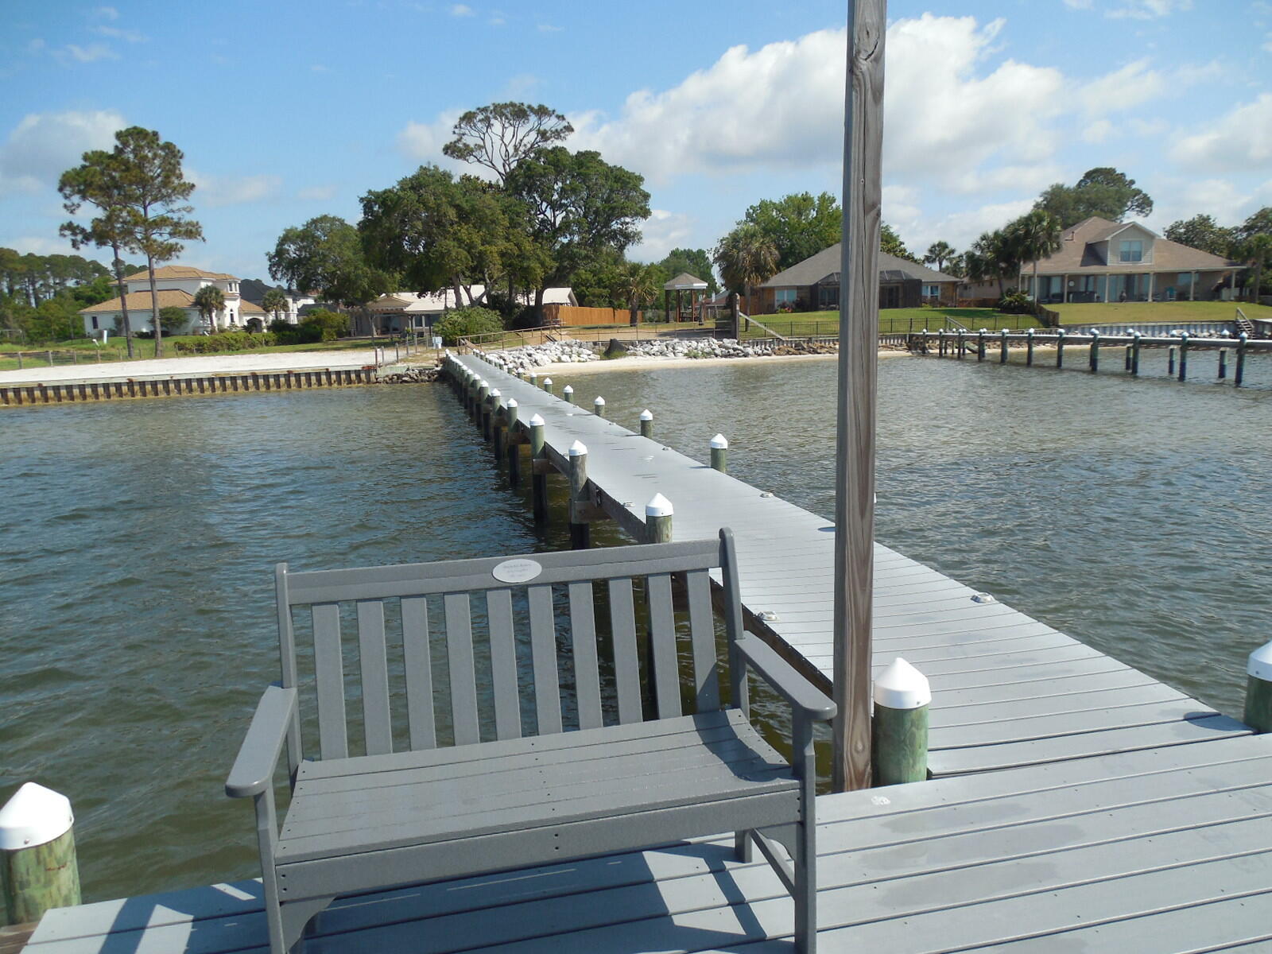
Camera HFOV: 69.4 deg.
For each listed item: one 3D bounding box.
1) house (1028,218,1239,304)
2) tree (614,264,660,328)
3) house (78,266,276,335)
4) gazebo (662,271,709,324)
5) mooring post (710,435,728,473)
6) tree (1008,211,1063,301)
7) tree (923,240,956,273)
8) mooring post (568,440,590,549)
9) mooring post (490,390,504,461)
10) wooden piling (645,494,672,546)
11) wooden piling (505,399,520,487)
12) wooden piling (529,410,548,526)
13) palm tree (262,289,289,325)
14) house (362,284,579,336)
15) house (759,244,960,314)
[{"bbox_3d":[44.750,-20.673,87.666,19.400,8.050,14.000,0,10,9],"label":"house"},{"bbox_3d":[0.143,-13.091,66.000,3.200,4.533,3.200,-1,9,0],"label":"tree"},{"bbox_3d":[-55.125,-20.930,109.000,17.000,8.300,12.500,5,11,32],"label":"house"},{"bbox_3d":[3.769,-13.398,69.000,3.400,3.754,3.400,-1,9,0],"label":"gazebo"},{"bbox_3d":[0.845,0.261,9.313,0.177,1.400,0.177,-3,9,-13],"label":"mooring post"},{"bbox_3d":[34.355,-18.951,79.000,4.400,7.712,4.400,-1,9,0],"label":"tree"},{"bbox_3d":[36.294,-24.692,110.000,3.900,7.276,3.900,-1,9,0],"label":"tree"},{"bbox_3d":[-0.551,0.352,8.922,0.177,1.420,0.177,-3,9,-13],"label":"mooring post"},{"bbox_3d":[-2.668,-1.005,17.719,0.177,1.380,0.177,-3,9,-13],"label":"mooring post"},{"bbox_3d":[0.158,0.807,5.989,0.177,1.420,0.177,-3,9,-13],"label":"wooden piling"},{"bbox_3d":[-1.989,-0.571,15.062,0.190,1.433,0.190,-3,10,-13],"label":"wooden piling"},{"bbox_3d":[-1.256,-0.103,11.855,0.177,1.420,0.177,-3,9,-13],"label":"wooden piling"},{"bbox_3d":[-43.588,-20.263,111.000,3.200,4.920,3.200,-4,10,-21],"label":"palm tree"},{"bbox_3d":[-18.084,-18.686,101.655,22.800,5.400,12.000,-1,9,-1],"label":"house"},{"bbox_3d":[23.906,-21.362,98.000,19.500,7.100,14.500,2,9,14],"label":"house"}]

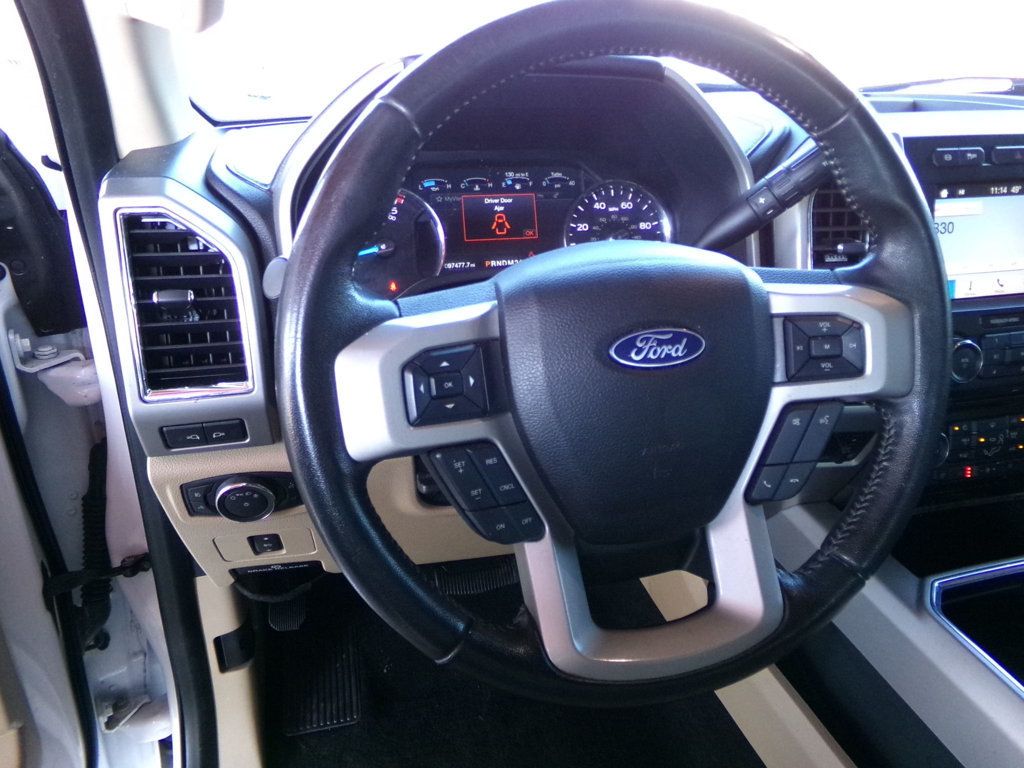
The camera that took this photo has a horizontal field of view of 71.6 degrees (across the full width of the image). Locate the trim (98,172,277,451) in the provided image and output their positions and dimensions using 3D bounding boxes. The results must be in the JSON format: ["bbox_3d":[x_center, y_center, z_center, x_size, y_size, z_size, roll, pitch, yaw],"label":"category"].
[{"bbox_3d":[-0.234,-0.049,0.524,0.100,0.197,0.045,-5,6,-13],"label":"trim"}]

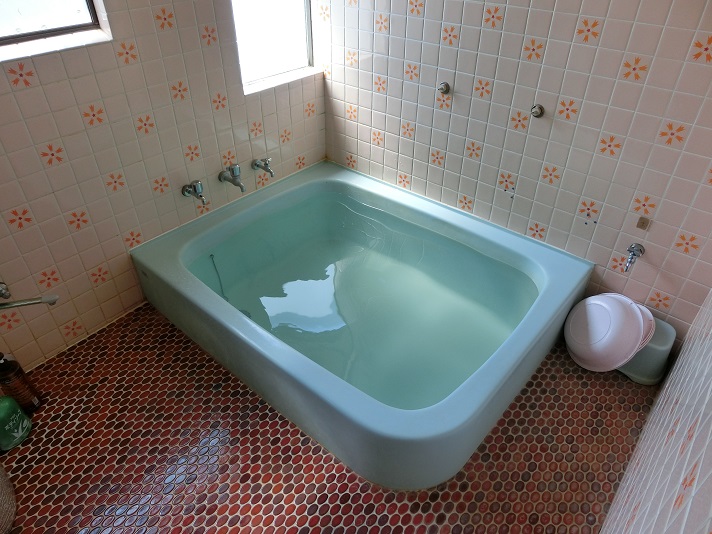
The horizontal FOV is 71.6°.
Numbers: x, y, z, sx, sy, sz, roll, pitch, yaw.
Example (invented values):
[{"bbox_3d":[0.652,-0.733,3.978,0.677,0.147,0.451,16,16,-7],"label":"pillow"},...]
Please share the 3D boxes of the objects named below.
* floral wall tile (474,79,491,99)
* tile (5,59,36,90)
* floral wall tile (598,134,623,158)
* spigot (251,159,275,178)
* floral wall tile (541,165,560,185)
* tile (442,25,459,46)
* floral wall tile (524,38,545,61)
[{"bbox_3d":[0.571,-0.805,2.215,0.094,0.094,0.010,28,45,31],"label":"floral wall tile"},{"bbox_3d":[-0.939,-0.537,1.385,0.010,0.075,0.075,28,45,31],"label":"tile"},{"bbox_3d":[0.810,-0.390,1.575,0.072,0.072,0.009,28,45,32],"label":"floral wall tile"},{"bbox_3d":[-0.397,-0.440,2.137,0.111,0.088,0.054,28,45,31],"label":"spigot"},{"bbox_3d":[0.698,-0.327,1.765,0.075,0.075,0.010,28,45,31],"label":"floral wall tile"},{"bbox_3d":[0.421,-1.035,2.203,0.094,0.094,0.010,28,45,31],"label":"tile"},{"bbox_3d":[0.579,-0.706,1.606,0.075,0.075,0.010,28,45,31],"label":"floral wall tile"}]

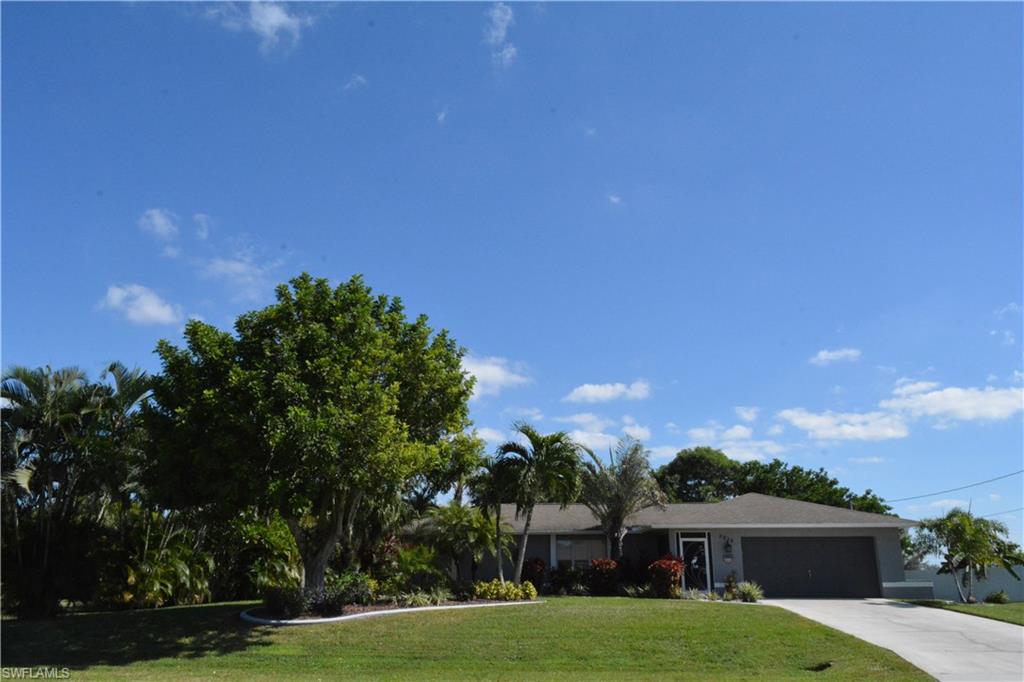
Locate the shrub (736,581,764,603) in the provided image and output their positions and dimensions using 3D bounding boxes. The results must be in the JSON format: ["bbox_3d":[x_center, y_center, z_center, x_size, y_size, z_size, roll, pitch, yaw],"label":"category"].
[{"bbox_3d":[8.248,8.653,26.550,0.970,0.710,0.950,0,-16,0],"label":"shrub"}]

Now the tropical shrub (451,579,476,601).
[{"bbox_3d":[-1.660,8.503,26.273,0.890,0.720,0.850,0,-16,0],"label":"tropical shrub"}]

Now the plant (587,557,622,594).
[{"bbox_3d":[3.464,8.940,29.065,1.290,1.360,1.200,0,-16,0],"label":"plant"}]

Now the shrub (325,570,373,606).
[{"bbox_3d":[-5.781,8.741,27.146,1.697,1.200,1.527,0,-16,0],"label":"shrub"}]

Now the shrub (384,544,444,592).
[{"bbox_3d":[-3.445,8.066,27.125,2.260,1.690,1.800,0,-16,0],"label":"shrub"}]

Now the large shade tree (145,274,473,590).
[{"bbox_3d":[-7.352,3.269,27.655,11.850,12.069,11.257,0,-16,0],"label":"large shade tree"}]

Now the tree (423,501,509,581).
[{"bbox_3d":[-1.777,7.960,29.237,3.287,3.702,3.122,0,-16,0],"label":"tree"}]

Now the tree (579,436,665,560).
[{"bbox_3d":[4.539,7.037,31.057,3.501,6.371,3.396,0,-16,0],"label":"tree"}]

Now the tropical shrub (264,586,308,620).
[{"bbox_3d":[-7.272,8.358,24.656,1.477,0.902,1.403,0,-16,0],"label":"tropical shrub"}]

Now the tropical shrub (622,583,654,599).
[{"bbox_3d":[4.839,9.624,29.598,1.311,0.597,0.983,0,-16,0],"label":"tropical shrub"}]

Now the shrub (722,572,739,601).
[{"bbox_3d":[7.677,8.624,26.975,0.560,0.940,0.550,0,-16,0],"label":"shrub"}]

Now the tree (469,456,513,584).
[{"bbox_3d":[-0.582,6.381,27.090,1.900,4.740,1.900,0,-16,0],"label":"tree"}]

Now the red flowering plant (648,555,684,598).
[{"bbox_3d":[5.466,8.326,27.162,1.270,1.490,1.200,0,-16,0],"label":"red flowering plant"}]

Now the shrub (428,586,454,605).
[{"bbox_3d":[-2.584,9.195,27.745,0.867,0.614,0.737,0,-16,0],"label":"shrub"}]

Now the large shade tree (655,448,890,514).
[{"bbox_3d":[17.251,11.330,50.862,15.630,8.420,10.500,0,-16,0],"label":"large shade tree"}]

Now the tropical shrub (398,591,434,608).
[{"bbox_3d":[-3.133,8.289,24.668,1.160,0.520,0.900,0,-16,0],"label":"tropical shrub"}]

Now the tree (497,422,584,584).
[{"bbox_3d":[1.100,6.465,29.556,3.397,6.714,3.295,0,-16,0],"label":"tree"}]

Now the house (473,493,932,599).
[{"bbox_3d":[5.550,8.978,34.042,18.900,4.150,13.300,0,-16,1],"label":"house"}]

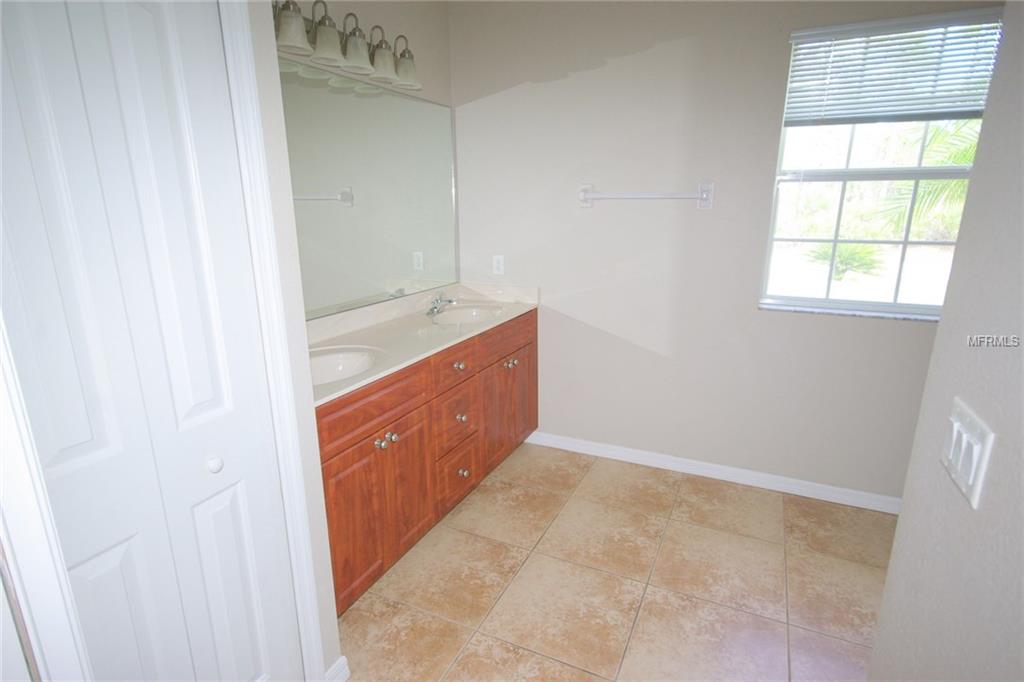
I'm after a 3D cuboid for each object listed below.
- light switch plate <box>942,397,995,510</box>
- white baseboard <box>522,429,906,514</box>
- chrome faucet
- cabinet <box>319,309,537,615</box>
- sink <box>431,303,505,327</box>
[{"bbox_3d":[0.654,0.158,0.785,0.009,0.114,0.164,6,16,25],"label":"light switch plate"},{"bbox_3d":[1.074,0.719,3.018,2.166,0.095,0.015,6,16,25],"label":"white baseboard"},{"bbox_3d":[-0.379,-0.208,2.933,0.155,0.115,0.156,6,16,25],"label":"chrome faucet"},{"bbox_3d":[-0.487,0.407,2.621,0.547,0.864,1.872,6,16,25],"label":"cabinet"},{"bbox_3d":[-0.243,-0.071,2.910,0.352,0.145,0.510,6,16,25],"label":"sink"}]

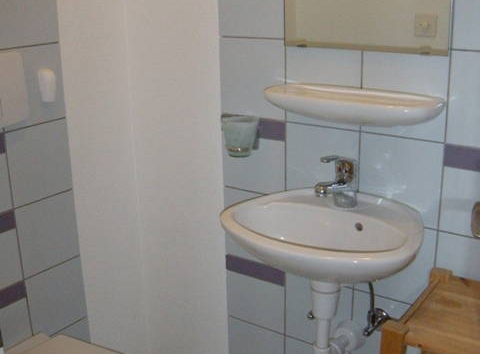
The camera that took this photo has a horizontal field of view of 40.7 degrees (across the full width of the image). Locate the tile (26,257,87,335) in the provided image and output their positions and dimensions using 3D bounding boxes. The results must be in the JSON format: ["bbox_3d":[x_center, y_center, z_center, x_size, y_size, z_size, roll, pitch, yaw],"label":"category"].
[{"bbox_3d":[-0.508,0.345,1.801,0.012,0.198,0.198,11,21,33],"label":"tile"}]

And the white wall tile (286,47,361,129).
[{"bbox_3d":[0.195,-0.213,1.508,0.199,0.199,0.010,11,22,34],"label":"white wall tile"}]

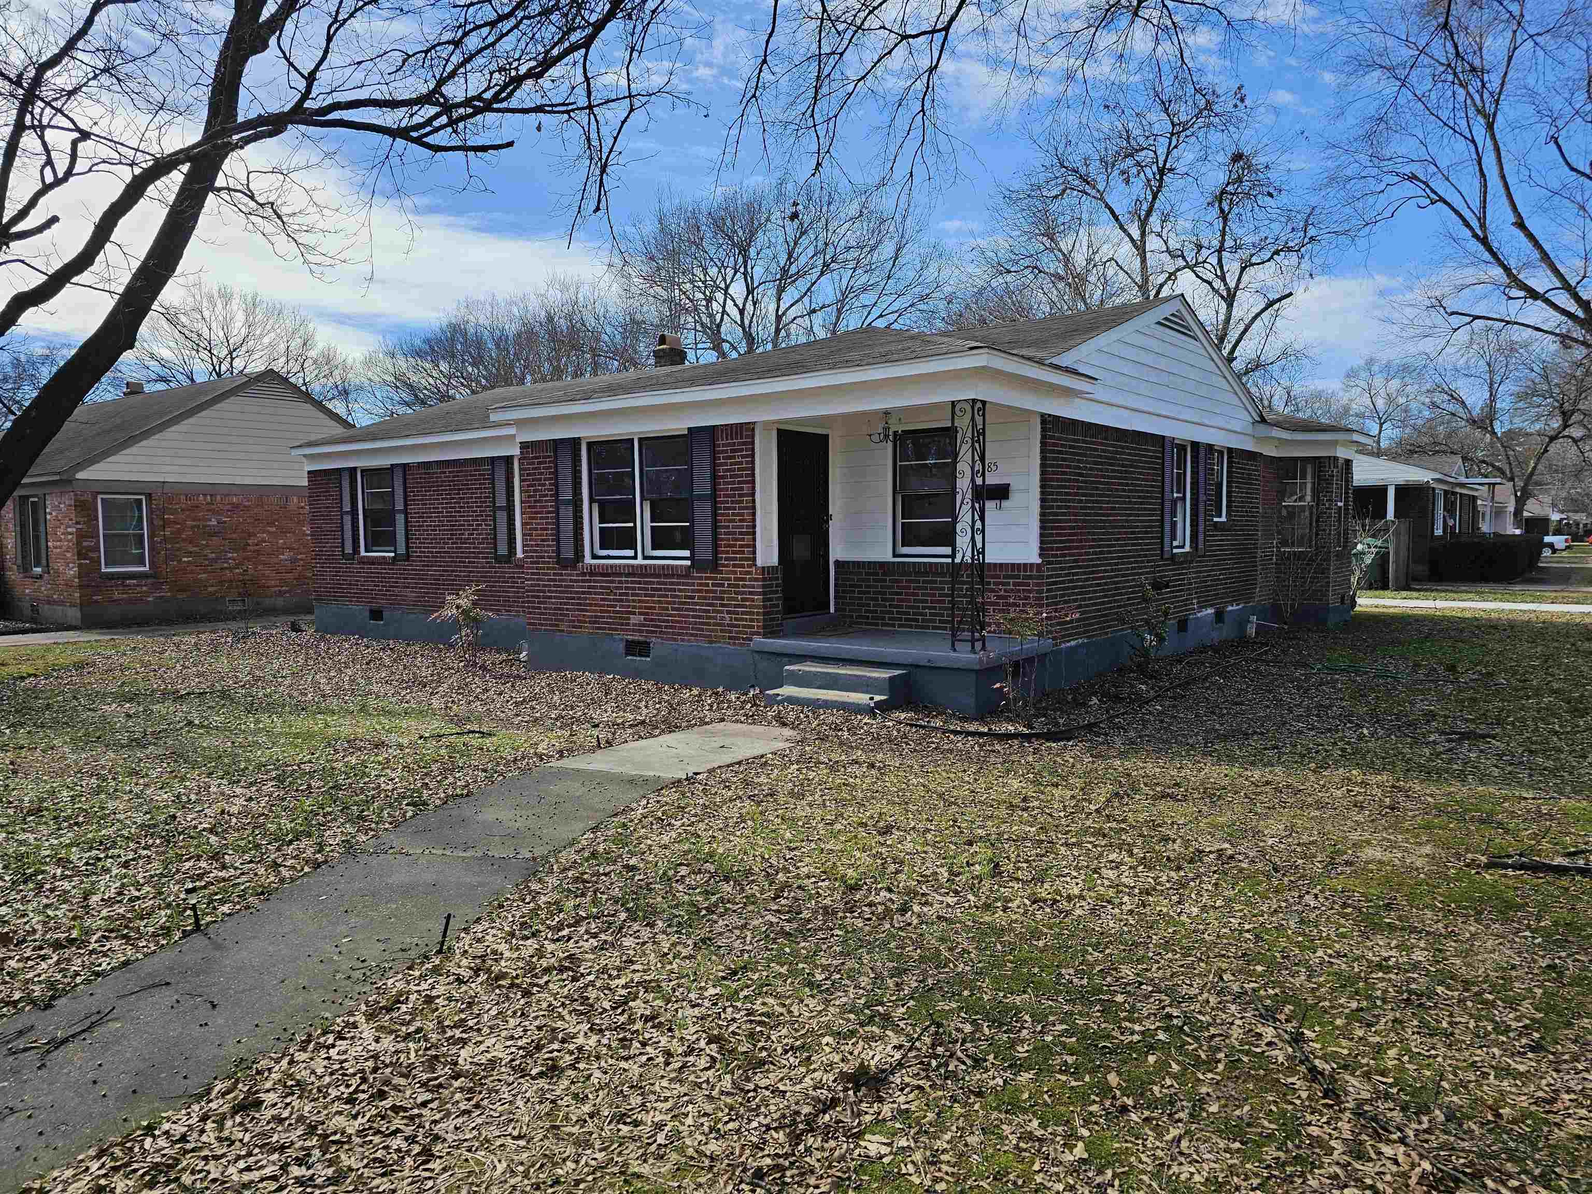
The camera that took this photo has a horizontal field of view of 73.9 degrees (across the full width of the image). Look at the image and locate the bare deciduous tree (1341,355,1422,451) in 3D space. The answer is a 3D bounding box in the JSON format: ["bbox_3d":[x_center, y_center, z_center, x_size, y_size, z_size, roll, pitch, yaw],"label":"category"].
[{"bbox_3d":[30.511,-7.321,55.326,4.268,10.534,4.055,0,4,0],"label":"bare deciduous tree"}]

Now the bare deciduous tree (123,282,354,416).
[{"bbox_3d":[-27.181,-8.553,52.427,11.189,13.796,10.294,0,4,0],"label":"bare deciduous tree"}]

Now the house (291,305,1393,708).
[{"bbox_3d":[-0.377,-1.678,17.856,15.935,4.892,11.977,3,5,38],"label":"house"}]

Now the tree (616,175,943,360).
[{"bbox_3d":[-0.509,-7.992,38.439,12.198,14.202,11.222,0,4,0],"label":"tree"}]

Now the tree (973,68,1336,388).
[{"bbox_3d":[10.380,-7.624,30.445,10.582,14.373,9.735,0,4,0],"label":"tree"}]

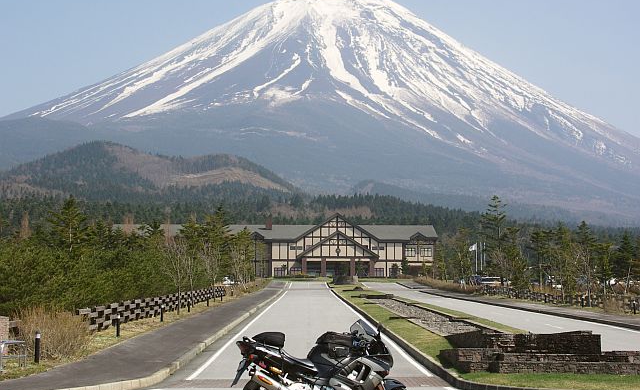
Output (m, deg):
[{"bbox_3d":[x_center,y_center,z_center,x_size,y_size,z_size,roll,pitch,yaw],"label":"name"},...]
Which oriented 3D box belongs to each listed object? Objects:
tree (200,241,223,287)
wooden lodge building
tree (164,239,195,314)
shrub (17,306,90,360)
[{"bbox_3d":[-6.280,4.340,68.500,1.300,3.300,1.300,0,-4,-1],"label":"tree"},{"bbox_3d":[2.300,8.200,187.000,32.000,10.000,14.000,0,-4,-1],"label":"wooden lodge building"},{"bbox_3d":[-5.620,3.290,47.400,1.200,3.000,1.200,0,-4,-1],"label":"tree"},{"bbox_3d":[-5.550,2.870,24.700,1.350,1.050,1.400,0,-4,-1],"label":"shrub"}]

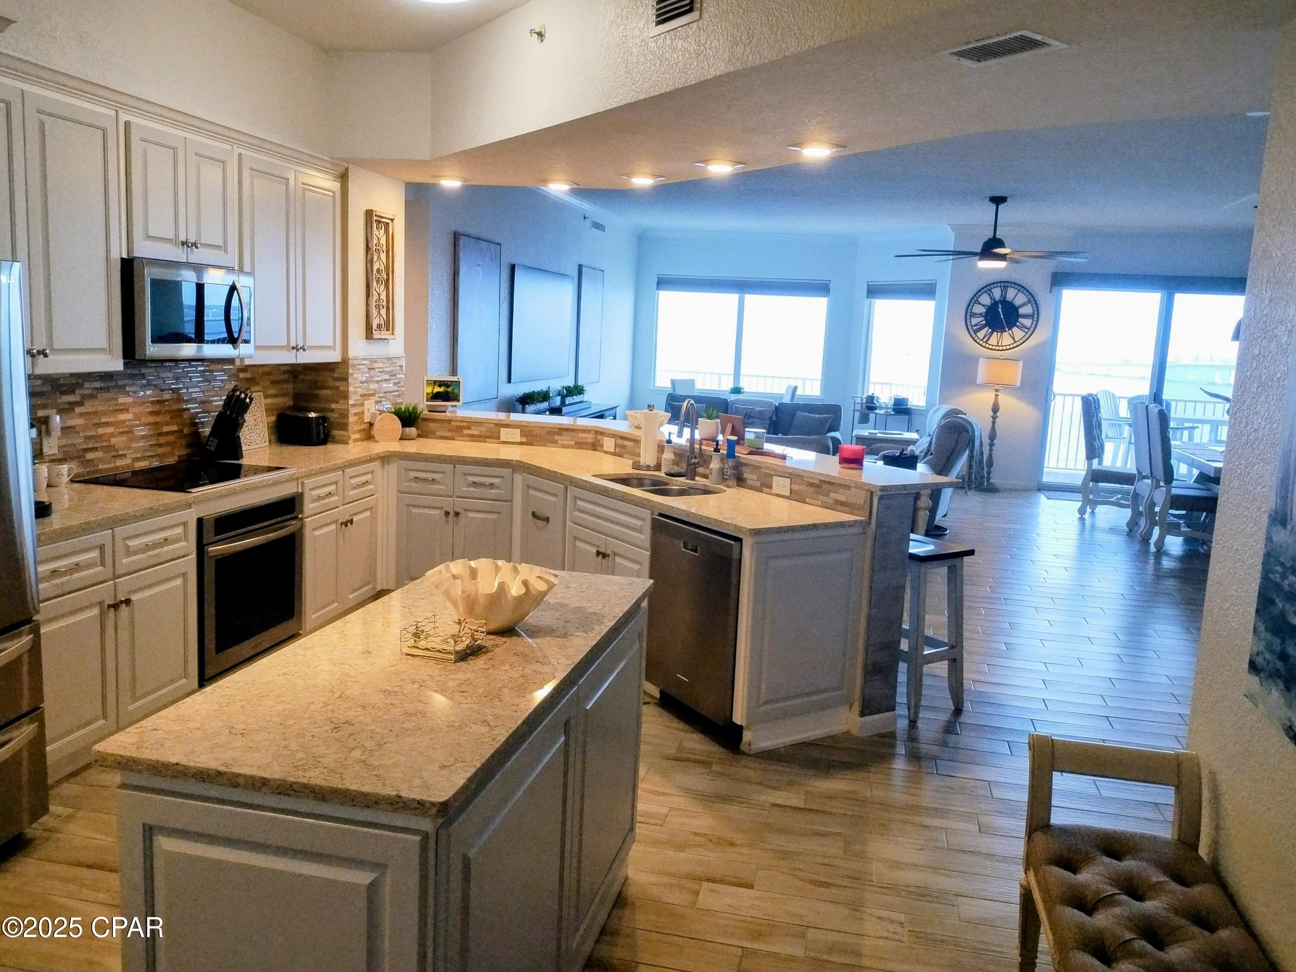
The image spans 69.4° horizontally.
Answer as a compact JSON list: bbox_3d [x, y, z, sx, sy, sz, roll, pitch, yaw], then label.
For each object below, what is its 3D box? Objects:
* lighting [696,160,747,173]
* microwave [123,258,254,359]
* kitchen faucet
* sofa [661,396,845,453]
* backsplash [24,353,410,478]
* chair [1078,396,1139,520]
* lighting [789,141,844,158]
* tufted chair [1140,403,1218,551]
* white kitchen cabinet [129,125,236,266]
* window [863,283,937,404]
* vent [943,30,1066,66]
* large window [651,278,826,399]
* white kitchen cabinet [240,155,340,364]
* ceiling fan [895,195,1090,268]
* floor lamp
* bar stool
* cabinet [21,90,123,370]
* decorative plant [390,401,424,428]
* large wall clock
[{"bbox_3d":[0.386,-1.688,4.971,0.260,0.040,0.260,5,9,13],"label":"lighting"},{"bbox_3d":[-2.173,-0.781,4.183,0.410,0.405,0.757,4,9,13],"label":"microwave"},{"bbox_3d":[0.207,-0.231,4.813,0.090,0.416,0.230,7,10,27],"label":"kitchen faucet"},{"bbox_3d":[1.152,-0.534,11.009,2.150,0.940,0.960,5,10,17],"label":"sofa"},{"bbox_3d":[-2.100,-0.386,4.821,0.340,0.545,2.950,4,9,13],"label":"backsplash"},{"bbox_3d":[4.794,-0.283,9.405,0.640,1.232,0.504,8,11,34],"label":"chair"},{"bbox_3d":[0.728,-1.438,4.051,0.185,0.040,0.185,-3,10,-32],"label":"lighting"},{"bbox_3d":[4.681,-0.066,7.968,0.640,1.222,0.504,4,9,13],"label":"tufted chair"},{"bbox_3d":[-2.189,-1.269,4.149,0.330,0.550,0.710,4,9,13],"label":"white kitchen cabinet"},{"bbox_3d":[3.177,-1.802,11.904,0.120,1.580,1.180,-3,11,-31],"label":"window"},{"bbox_3d":[1.077,-1.330,2.856,0.210,0.020,0.315,-3,11,-31],"label":"vent"},{"bbox_3d":[1.204,-1.970,12.363,2.279,1.526,0.116,4,9,13],"label":"large window"},{"bbox_3d":[-2.092,-1.208,5.172,0.340,1.050,0.900,5,9,13],"label":"white kitchen cabinet"},{"bbox_3d":[3.065,-2.250,8.306,1.579,0.602,1.579,7,10,29],"label":"ceiling fan"},{"bbox_3d":[4.092,-0.727,11.020,0.504,1.552,0.504,4,9,13],"label":"floor lamp"},{"bbox_3d":[1.221,0.639,4.375,0.350,0.755,0.450,-3,11,-31],"label":"bar stool"},{"bbox_3d":[-2.434,-0.995,3.763,0.340,1.050,0.460,5,9,13],"label":"cabinet"},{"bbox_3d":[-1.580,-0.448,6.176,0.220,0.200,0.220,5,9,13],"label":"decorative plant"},{"bbox_3d":[4.126,-1.987,10.898,0.791,0.791,0.049,4,9,13],"label":"large wall clock"}]

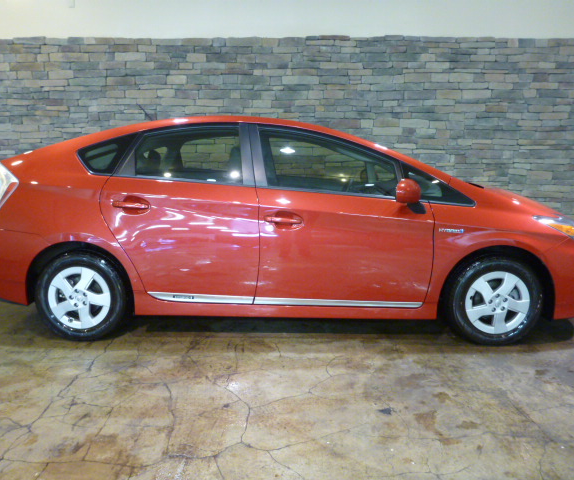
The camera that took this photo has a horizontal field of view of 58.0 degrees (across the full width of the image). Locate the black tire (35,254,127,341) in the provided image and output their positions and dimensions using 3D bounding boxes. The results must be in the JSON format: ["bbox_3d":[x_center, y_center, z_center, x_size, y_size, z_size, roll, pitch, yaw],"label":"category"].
[{"bbox_3d":[-1.347,0.363,3.457,0.625,0.625,0.205,0,9,1],"label":"black tire"}]

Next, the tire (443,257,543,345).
[{"bbox_3d":[1.352,0.389,3.400,0.625,0.625,0.205,0,9,1],"label":"tire"}]

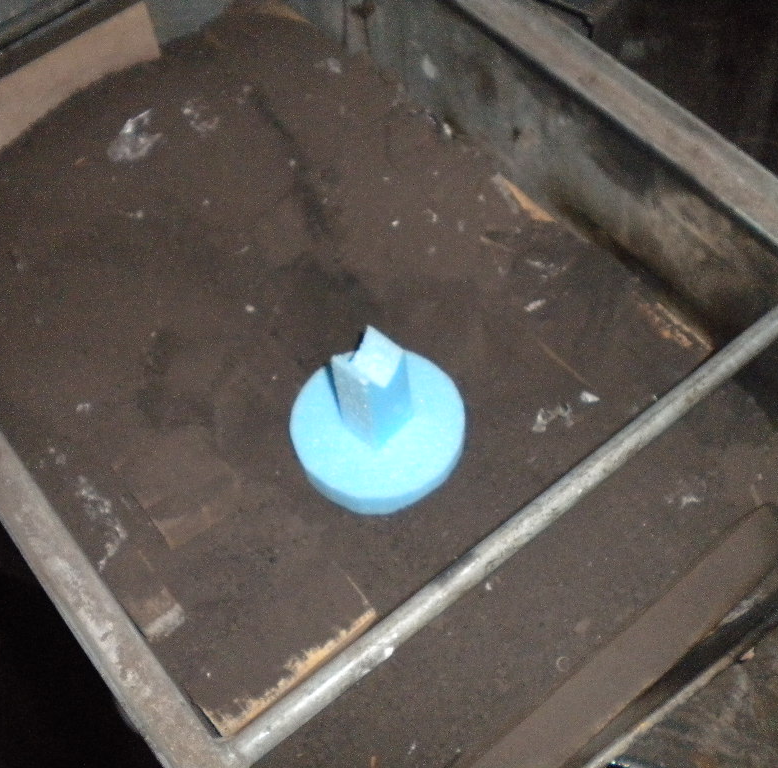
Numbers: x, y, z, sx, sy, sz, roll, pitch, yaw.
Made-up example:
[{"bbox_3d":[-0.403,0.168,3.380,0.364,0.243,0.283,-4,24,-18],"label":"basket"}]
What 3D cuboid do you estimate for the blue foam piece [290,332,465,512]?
[{"bbox_3d":[-0.013,0.013,0.875,0.151,0.125,0.151,-2,58,3],"label":"blue foam piece"}]

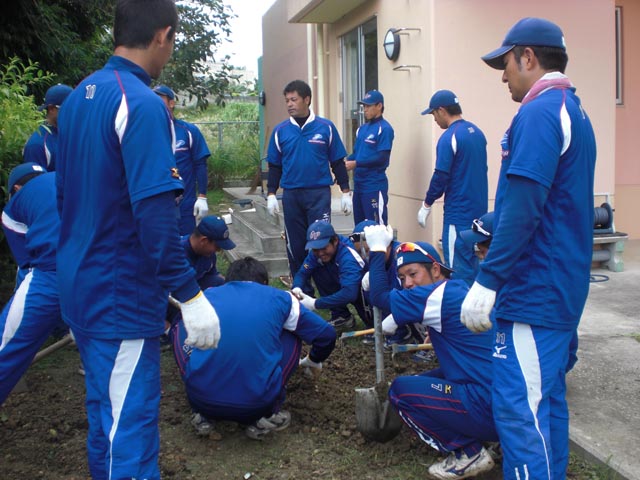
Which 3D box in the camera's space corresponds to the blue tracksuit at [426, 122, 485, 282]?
[{"bbox_3d":[0.936,-0.100,4.783,0.320,1.400,0.460,5,10,36],"label":"blue tracksuit"}]

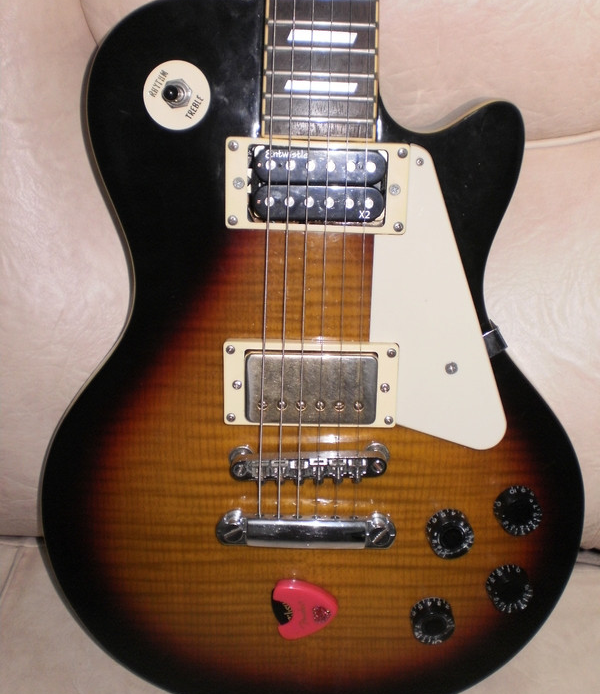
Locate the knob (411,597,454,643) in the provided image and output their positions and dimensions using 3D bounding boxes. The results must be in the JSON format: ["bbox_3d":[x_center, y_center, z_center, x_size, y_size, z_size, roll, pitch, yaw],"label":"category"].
[{"bbox_3d":[0.076,0.156,0.500,0.025,0.025,0.014,2,13,0],"label":"knob"}]

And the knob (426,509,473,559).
[{"bbox_3d":[0.084,0.104,0.487,0.025,0.025,0.014,1,12,-1],"label":"knob"}]

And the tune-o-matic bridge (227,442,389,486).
[{"bbox_3d":[0.005,0.064,0.475,0.085,0.015,0.017,-1,12,-1],"label":"tune-o-matic bridge"}]

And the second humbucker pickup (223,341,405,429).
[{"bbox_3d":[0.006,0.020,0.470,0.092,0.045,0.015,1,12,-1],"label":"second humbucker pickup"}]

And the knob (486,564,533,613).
[{"bbox_3d":[0.119,0.138,0.498,0.025,0.025,0.014,2,12,-1],"label":"knob"}]

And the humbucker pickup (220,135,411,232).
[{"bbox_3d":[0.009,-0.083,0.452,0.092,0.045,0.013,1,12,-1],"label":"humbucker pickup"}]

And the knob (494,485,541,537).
[{"bbox_3d":[0.121,0.091,0.487,0.025,0.025,0.014,2,12,0],"label":"knob"}]

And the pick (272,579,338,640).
[{"bbox_3d":[0.003,0.149,0.498,0.035,0.033,0.006,-6,12,0],"label":"pick"}]

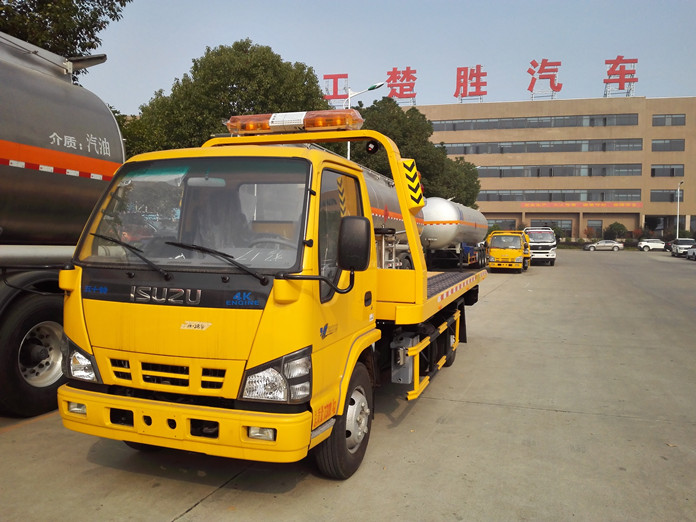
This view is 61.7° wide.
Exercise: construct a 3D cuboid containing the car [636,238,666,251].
[{"bbox_3d":[39.487,-1.981,75.000,4.400,1.630,1.830,1,2,14],"label":"car"}]

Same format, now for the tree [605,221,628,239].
[{"bbox_3d":[36.377,-3.387,79.000,2.900,3.600,2.900,1,2,14],"label":"tree"}]

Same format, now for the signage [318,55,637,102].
[{"bbox_3d":[18.795,-27.612,90.200,47.000,5.200,0.600,1,2,14],"label":"signage"}]

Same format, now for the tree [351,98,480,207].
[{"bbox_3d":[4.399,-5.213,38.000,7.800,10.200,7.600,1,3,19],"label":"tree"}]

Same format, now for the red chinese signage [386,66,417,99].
[{"bbox_3d":[8.566,-28.316,92.500,4.800,5.000,0.500,1,2,14],"label":"red chinese signage"}]

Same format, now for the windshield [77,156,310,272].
[{"bbox_3d":[-0.946,-0.328,3.530,1.570,0.783,0.200,1,-27,19],"label":"windshield"}]

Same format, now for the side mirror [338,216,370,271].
[{"bbox_3d":[0.036,-0.097,3.230,0.175,0.295,0.090,2,3,2],"label":"side mirror"}]

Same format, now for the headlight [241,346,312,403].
[{"bbox_3d":[-0.393,0.628,3.209,0.375,0.285,0.190,1,2,7],"label":"headlight"}]

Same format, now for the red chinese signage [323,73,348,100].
[{"bbox_3d":[-1.955,-28.349,95.000,4.300,4.300,0.500,1,2,14],"label":"red chinese signage"}]

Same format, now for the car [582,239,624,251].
[{"bbox_3d":[32.150,-1.908,73.200,4.700,1.460,1.800,1,2,14],"label":"car"}]

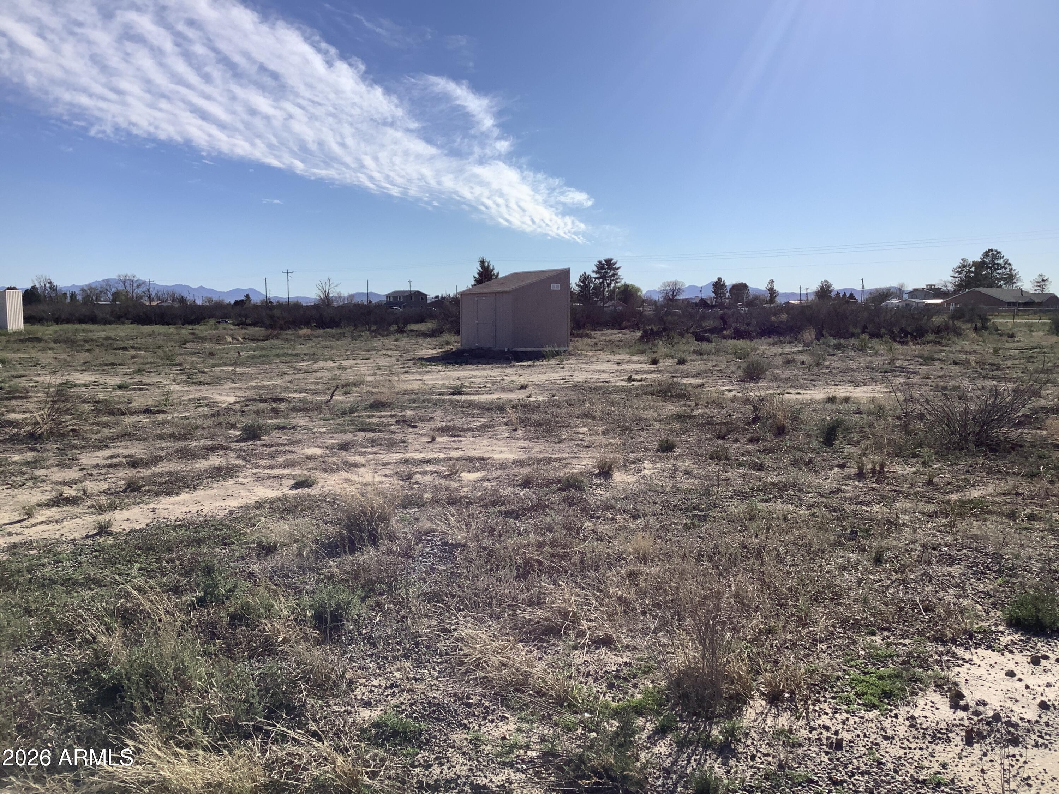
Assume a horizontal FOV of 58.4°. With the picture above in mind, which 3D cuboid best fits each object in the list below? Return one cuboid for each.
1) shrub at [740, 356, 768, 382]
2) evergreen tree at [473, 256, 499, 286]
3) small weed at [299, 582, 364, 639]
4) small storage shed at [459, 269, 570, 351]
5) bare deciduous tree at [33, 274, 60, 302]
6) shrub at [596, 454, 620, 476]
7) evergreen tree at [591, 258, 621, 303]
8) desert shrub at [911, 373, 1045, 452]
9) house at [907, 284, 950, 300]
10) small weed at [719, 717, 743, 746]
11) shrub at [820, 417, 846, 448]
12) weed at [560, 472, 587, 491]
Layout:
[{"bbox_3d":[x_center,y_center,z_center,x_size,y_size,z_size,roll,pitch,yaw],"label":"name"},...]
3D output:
[{"bbox_3d":[4.777,-0.600,20.145,0.598,0.533,0.568,1,6,13],"label":"shrub"},{"bbox_3d":[-7.335,-18.157,153.968,5.000,9.600,5.000,0,6,0],"label":"evergreen tree"},{"bbox_3d":[-0.981,1.048,4.676,0.315,0.249,0.299,-1,6,-12],"label":"small weed"},{"bbox_3d":[-0.517,-3.114,33.024,2.493,2.750,3.232,-4,7,-37],"label":"small storage shed"},{"bbox_3d":[-117.730,-25.272,230.655,6.653,8.885,6.320,-3,6,-27],"label":"bare deciduous tree"},{"bbox_3d":[0.748,0.648,9.115,0.231,0.185,0.219,0,6,5],"label":"shrub"},{"bbox_3d":[17.525,-25.539,215.416,6.596,12.369,6.266,0,6,5],"label":"evergreen tree"},{"bbox_3d":[4.830,0.143,10.246,1.320,0.750,1.100,0,6,0],"label":"desert shrub"},{"bbox_3d":[114.741,-28.776,273.501,11.500,7.800,9.500,0,6,0],"label":"house"},{"bbox_3d":[0.699,1.152,3.287,0.080,0.075,0.070,0,6,0],"label":"small weed"},{"bbox_3d":[3.268,0.382,10.208,0.260,0.280,0.250,0,6,0],"label":"shrub"},{"bbox_3d":[0.386,0.739,8.417,0.250,0.140,0.237,0,6,3],"label":"weed"}]

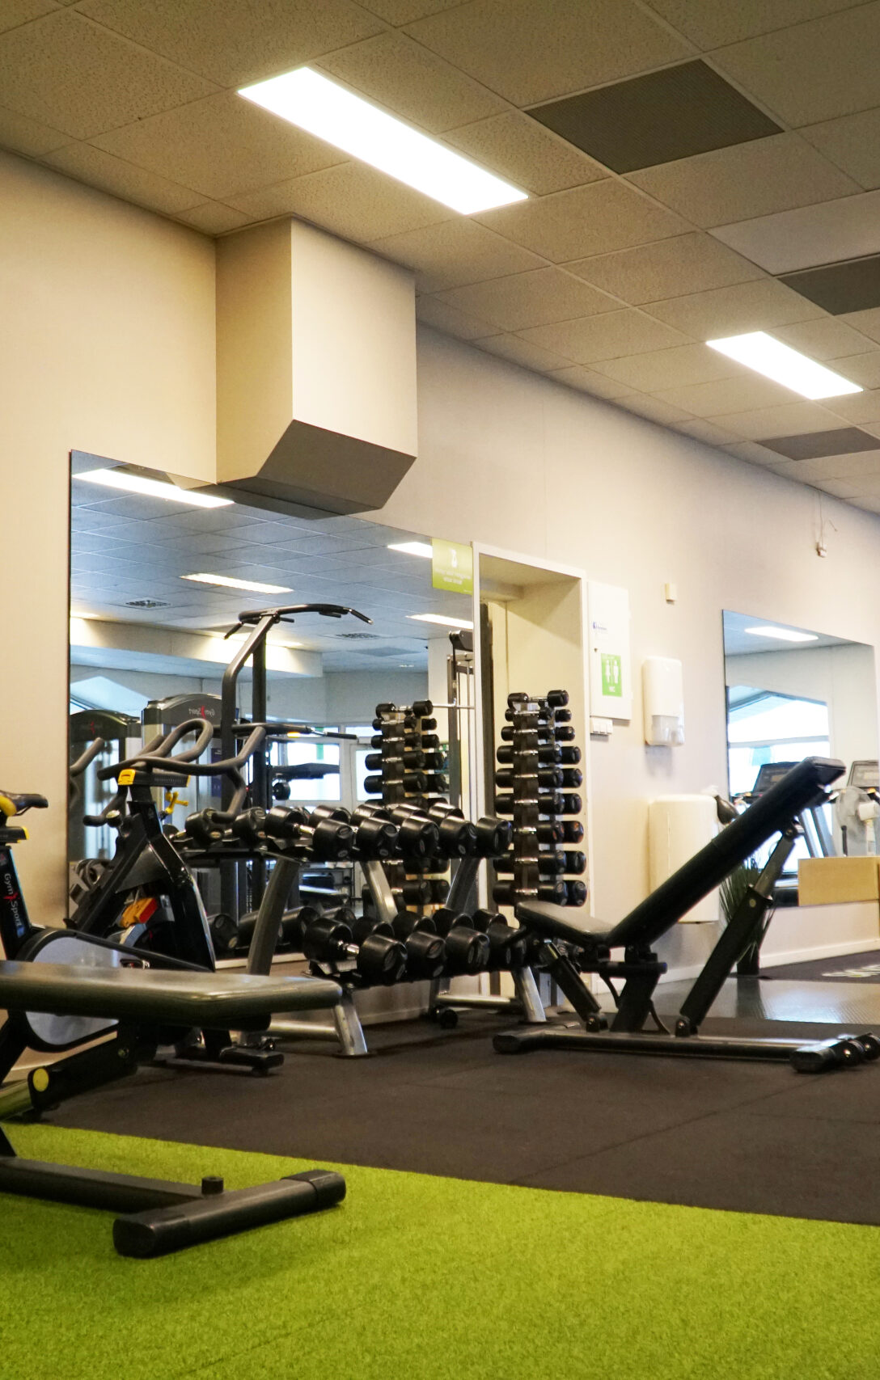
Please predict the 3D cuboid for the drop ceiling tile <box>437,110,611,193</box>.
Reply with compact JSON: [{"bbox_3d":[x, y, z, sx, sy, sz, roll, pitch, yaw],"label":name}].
[{"bbox_3d":[0.294,-1.749,5.056,0.310,0.020,0.600,-3,-6,37],"label":"drop ceiling tile"}]

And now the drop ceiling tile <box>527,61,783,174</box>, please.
[{"bbox_3d":[0.652,-1.722,4.671,0.600,0.020,0.600,-3,-5,36],"label":"drop ceiling tile"}]

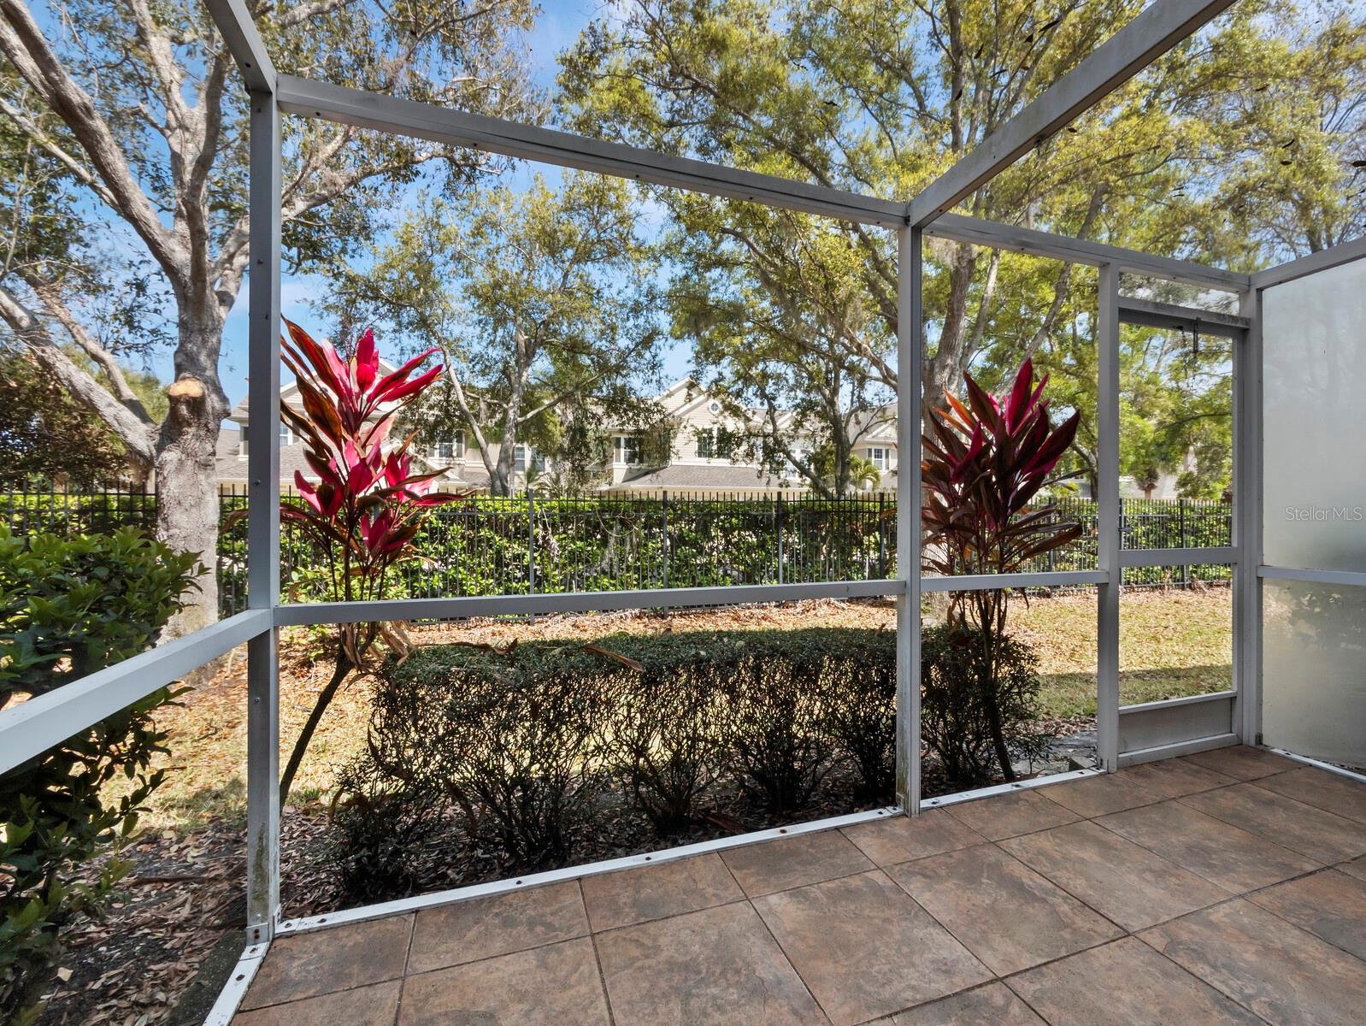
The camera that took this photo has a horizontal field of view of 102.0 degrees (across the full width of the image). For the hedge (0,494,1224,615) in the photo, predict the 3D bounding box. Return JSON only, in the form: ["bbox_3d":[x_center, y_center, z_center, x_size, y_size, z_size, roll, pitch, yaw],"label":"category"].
[{"bbox_3d":[2.200,0.640,9.250,20.000,1.750,1.000,0,0,-17],"label":"hedge"}]

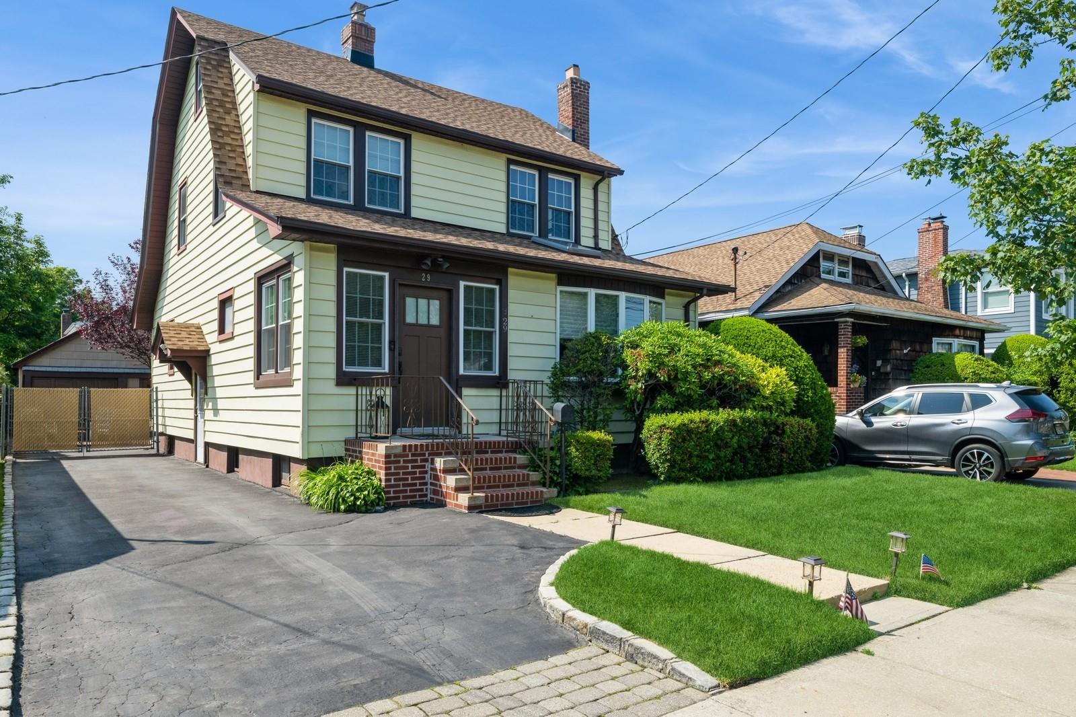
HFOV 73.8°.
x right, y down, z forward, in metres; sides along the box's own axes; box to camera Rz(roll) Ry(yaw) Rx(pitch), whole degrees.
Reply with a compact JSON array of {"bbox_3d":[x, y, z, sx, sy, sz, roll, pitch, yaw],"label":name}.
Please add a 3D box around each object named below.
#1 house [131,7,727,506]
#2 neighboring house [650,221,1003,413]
[{"bbox_3d":[-2.927,-2.603,15.554,8.500,9.600,12.100,3,-5,-37],"label":"house"},{"bbox_3d":[6.450,-0.530,23.400,8.200,6.800,13.000,3,-4,-37],"label":"neighboring house"}]

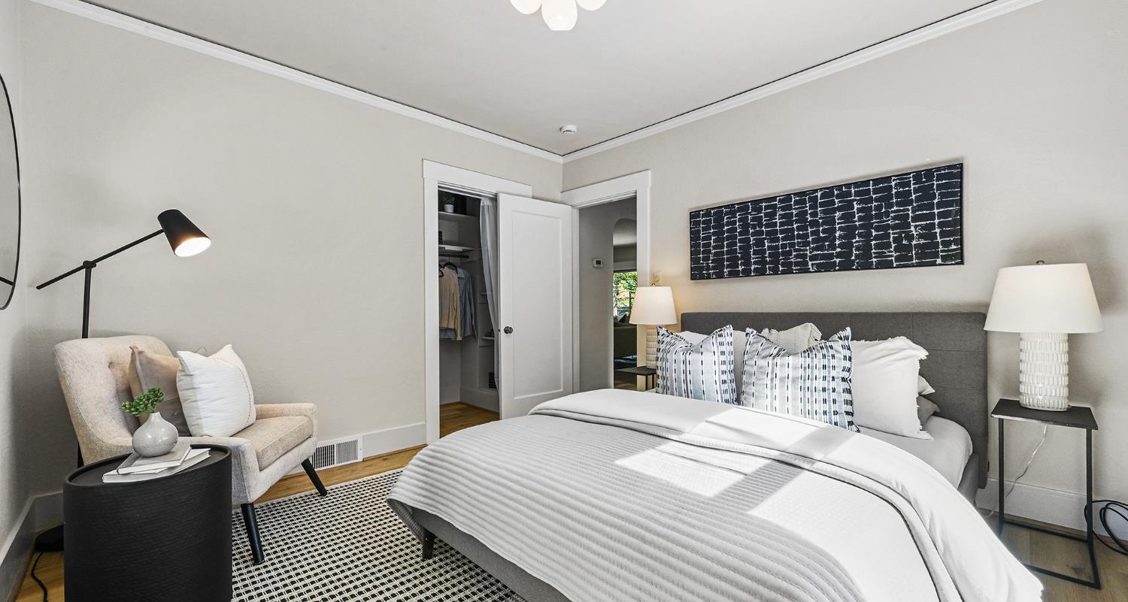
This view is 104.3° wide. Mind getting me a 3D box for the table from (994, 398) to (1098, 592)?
[{"bbox_3d":[2.029,0.767,1.866,0.445,0.590,0.285,-1,0,-44],"label":"table"}]

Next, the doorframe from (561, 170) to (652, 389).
[{"bbox_3d":[0.395,0.001,4.051,0.140,2.185,1.045,-1,0,-44],"label":"doorframe"}]

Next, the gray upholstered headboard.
[{"bbox_3d":[1.479,0.494,2.701,0.090,0.830,1.641,0,-1,-45],"label":"gray upholstered headboard"}]

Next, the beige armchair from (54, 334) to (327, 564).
[{"bbox_3d":[-1.677,0.626,2.088,0.785,0.930,0.690,-1,0,-8],"label":"beige armchair"}]

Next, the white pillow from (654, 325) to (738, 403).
[{"bbox_3d":[0.756,0.364,2.550,0.500,0.460,0.170,-1,-16,45],"label":"white pillow"}]

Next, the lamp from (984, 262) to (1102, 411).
[{"bbox_3d":[2.098,0.149,1.933,0.350,0.645,0.350,-1,0,-44],"label":"lamp"}]

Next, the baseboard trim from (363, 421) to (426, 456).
[{"bbox_3d":[-1.204,1.006,3.151,0.464,0.173,0.022,0,-1,-45],"label":"baseboard trim"}]

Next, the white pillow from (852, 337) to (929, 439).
[{"bbox_3d":[1.438,0.394,2.197,0.610,0.470,0.190,-1,-25,46],"label":"white pillow"}]

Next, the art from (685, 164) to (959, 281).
[{"bbox_3d":[1.522,-0.433,2.815,0.040,0.520,1.540,-1,0,-44],"label":"art"}]

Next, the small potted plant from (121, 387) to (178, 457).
[{"bbox_3d":[-1.415,0.413,1.495,0.150,0.230,0.120,0,-1,-43],"label":"small potted plant"}]

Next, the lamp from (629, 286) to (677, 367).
[{"bbox_3d":[0.660,0.185,3.245,0.350,0.625,0.350,-1,0,0],"label":"lamp"}]

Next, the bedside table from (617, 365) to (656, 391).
[{"bbox_3d":[0.633,0.791,3.215,0.445,0.590,0.285,-1,0,-44],"label":"bedside table"}]

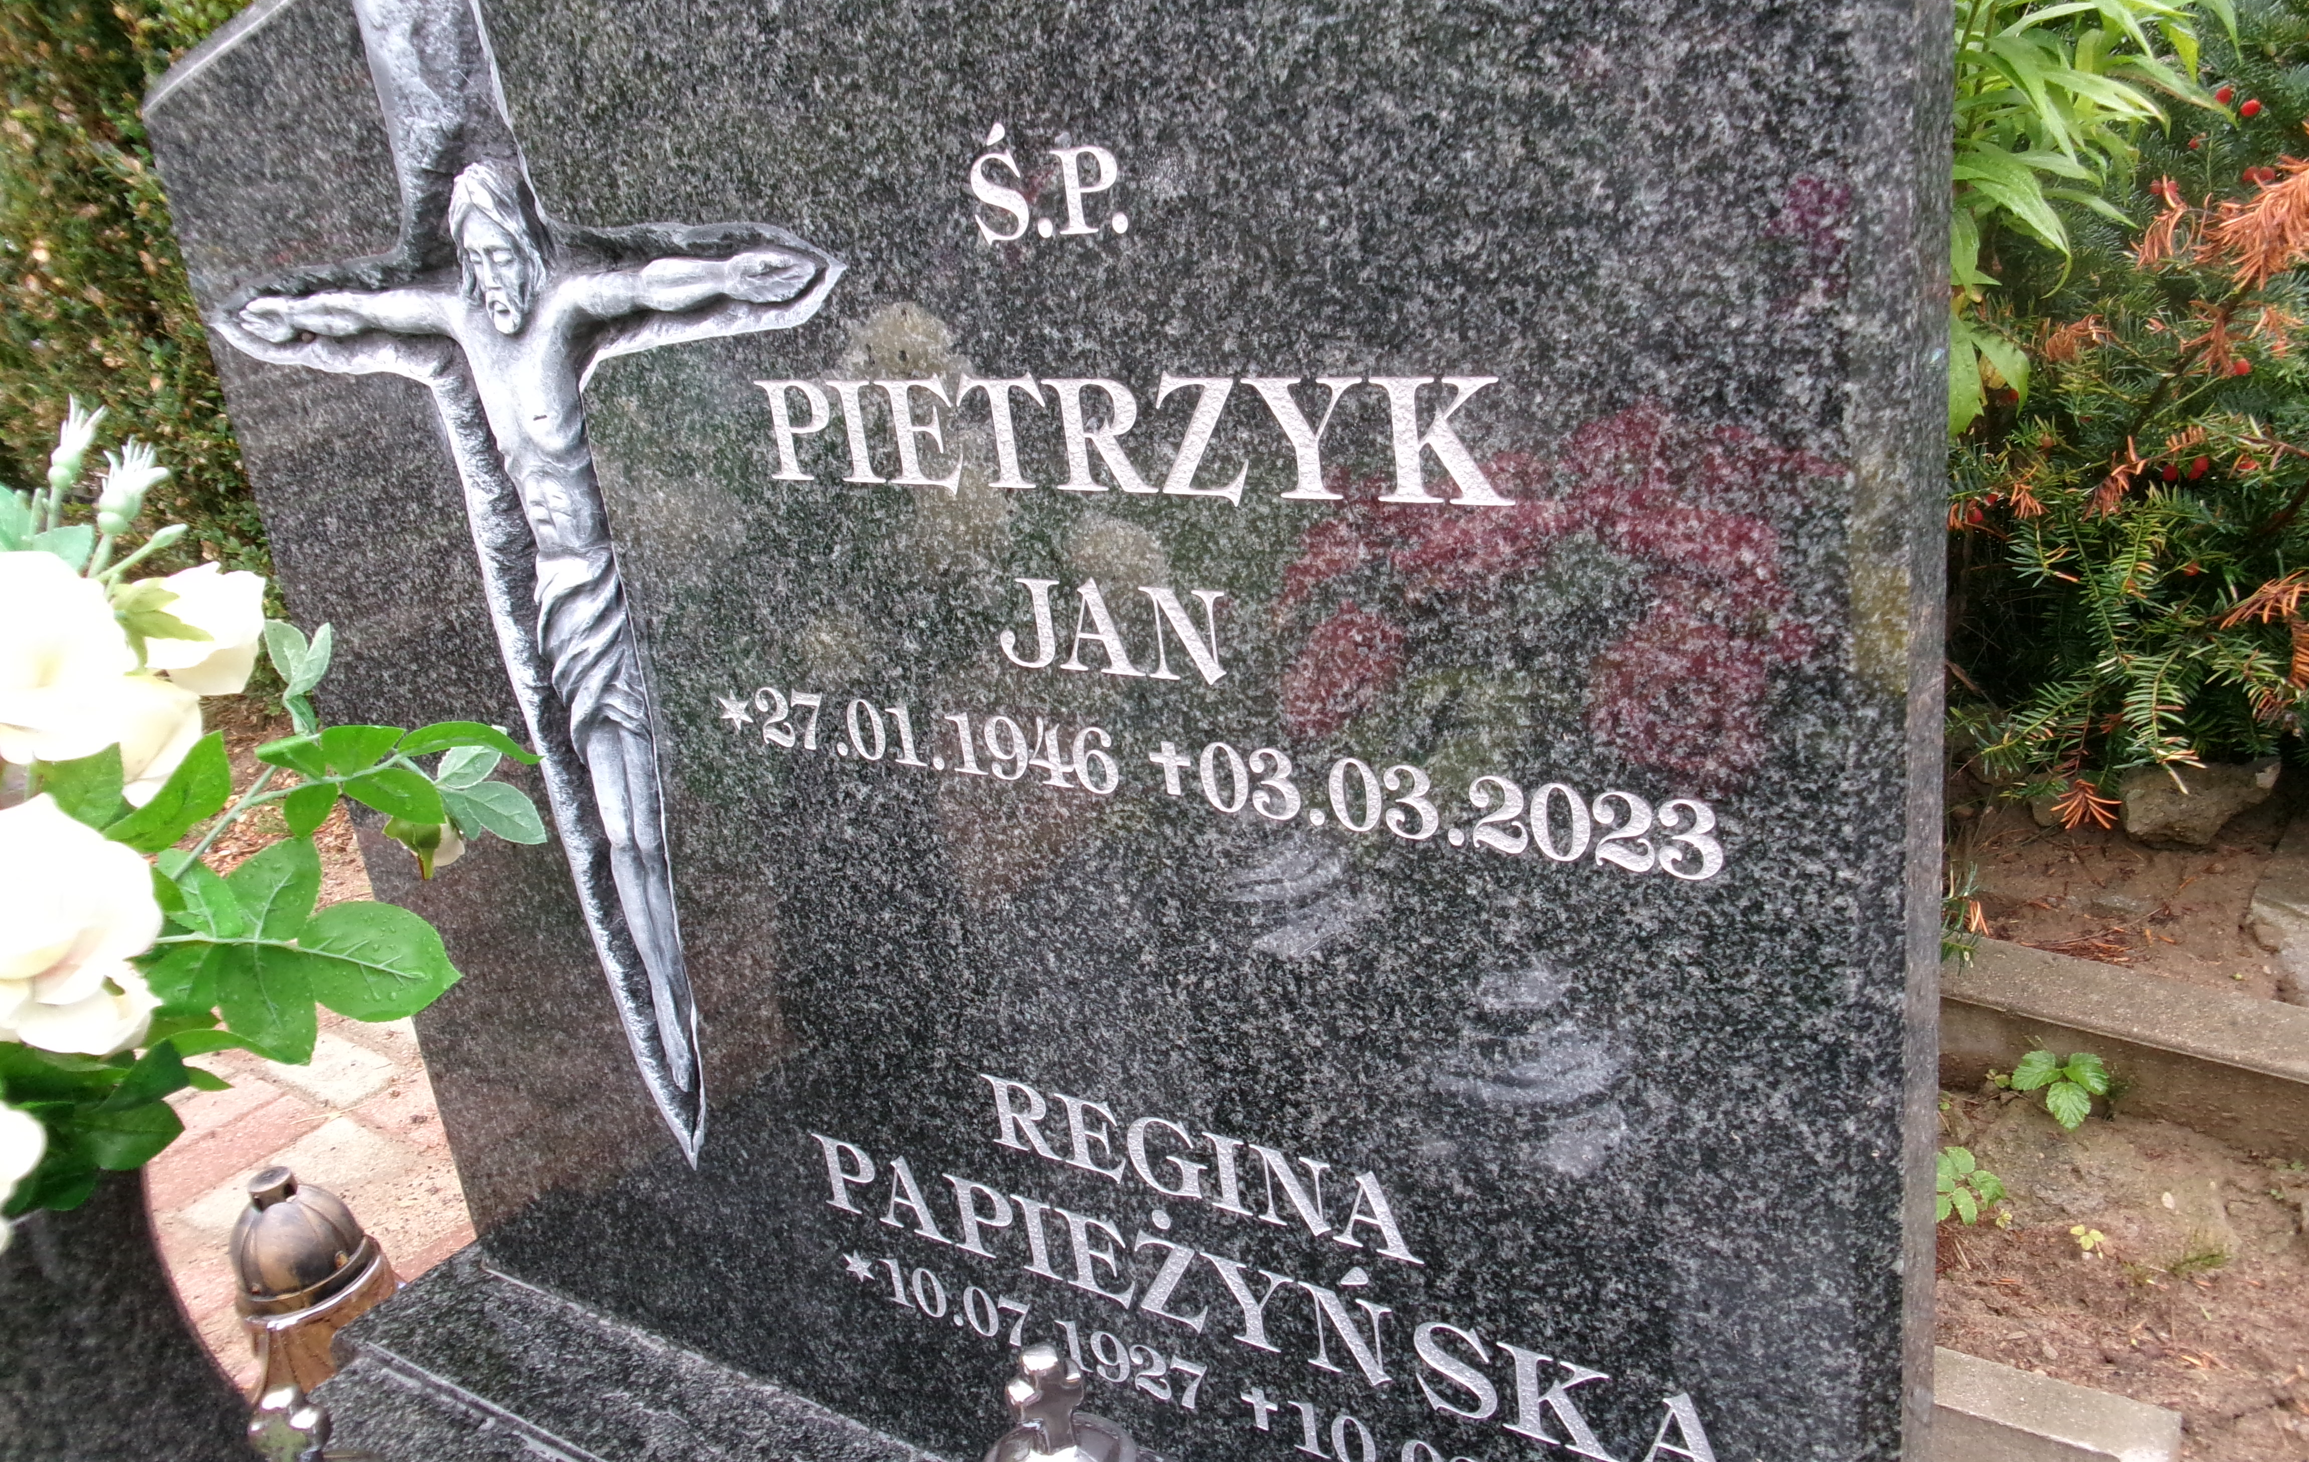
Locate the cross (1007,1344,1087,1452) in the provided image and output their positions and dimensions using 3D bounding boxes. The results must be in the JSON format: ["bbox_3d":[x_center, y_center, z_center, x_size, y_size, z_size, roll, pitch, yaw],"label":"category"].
[{"bbox_3d":[-0.035,0.214,0.599,0.025,0.035,0.010,-11,20,-9],"label":"cross"}]

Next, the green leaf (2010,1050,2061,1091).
[{"bbox_3d":[0.663,0.257,1.410,0.042,0.009,0.029,-20,41,3],"label":"green leaf"}]

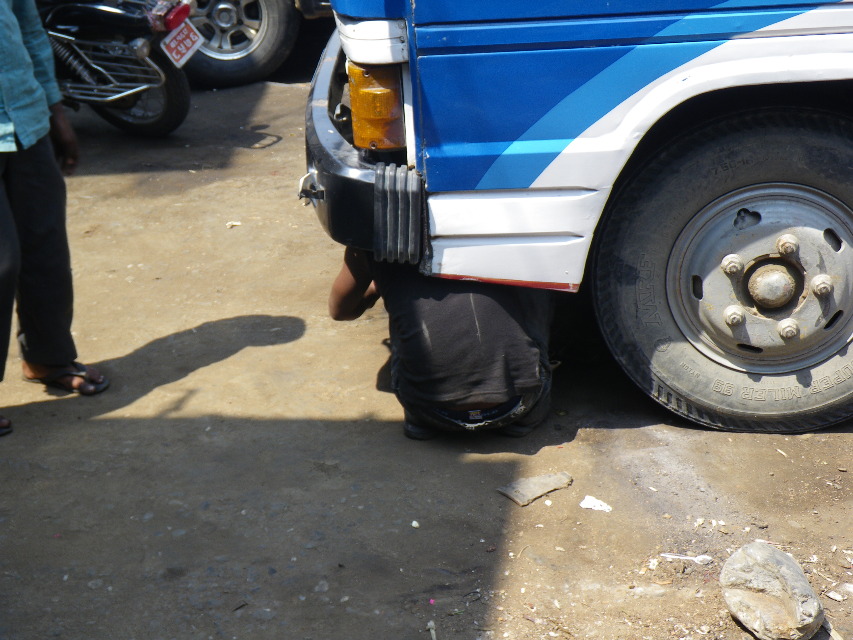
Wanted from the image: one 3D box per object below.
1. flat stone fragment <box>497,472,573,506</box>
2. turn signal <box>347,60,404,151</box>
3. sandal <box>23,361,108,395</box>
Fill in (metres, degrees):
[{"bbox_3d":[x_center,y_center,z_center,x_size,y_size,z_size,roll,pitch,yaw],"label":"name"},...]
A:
[{"bbox_3d":[0.250,0.374,2.835,0.161,0.016,0.086,-20,26,-30],"label":"flat stone fragment"},{"bbox_3d":[-0.110,-0.473,2.770,0.115,0.190,0.065,12,28,35],"label":"turn signal"},{"bbox_3d":[-1.036,0.153,3.598,0.280,0.065,0.100,7,26,28],"label":"sandal"}]

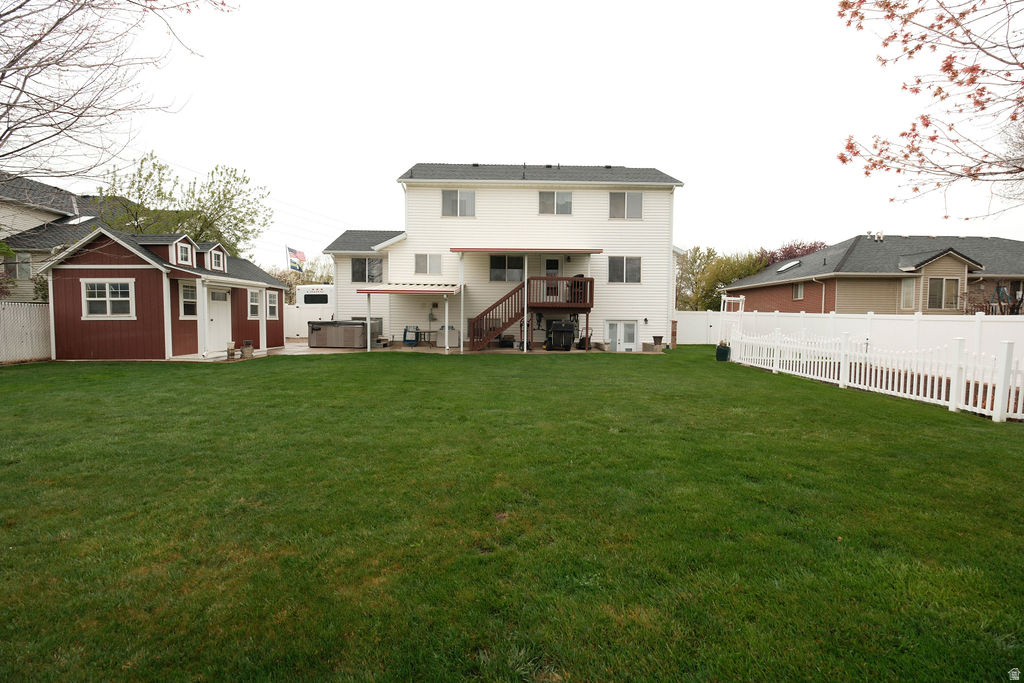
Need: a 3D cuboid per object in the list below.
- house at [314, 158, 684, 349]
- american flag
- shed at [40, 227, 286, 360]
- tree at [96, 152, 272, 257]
[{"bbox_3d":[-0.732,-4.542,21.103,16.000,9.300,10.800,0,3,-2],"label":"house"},{"bbox_3d":[-19.221,-7.332,37.690,1.600,2.200,0.400,0,3,0],"label":"american flag"},{"bbox_3d":[-12.093,-1.656,16.441,4.550,4.050,7.400,0,3,-2],"label":"shed"},{"bbox_3d":[-16.082,-4.639,20.801,8.400,9.500,7.500,0,3,-2],"label":"tree"}]

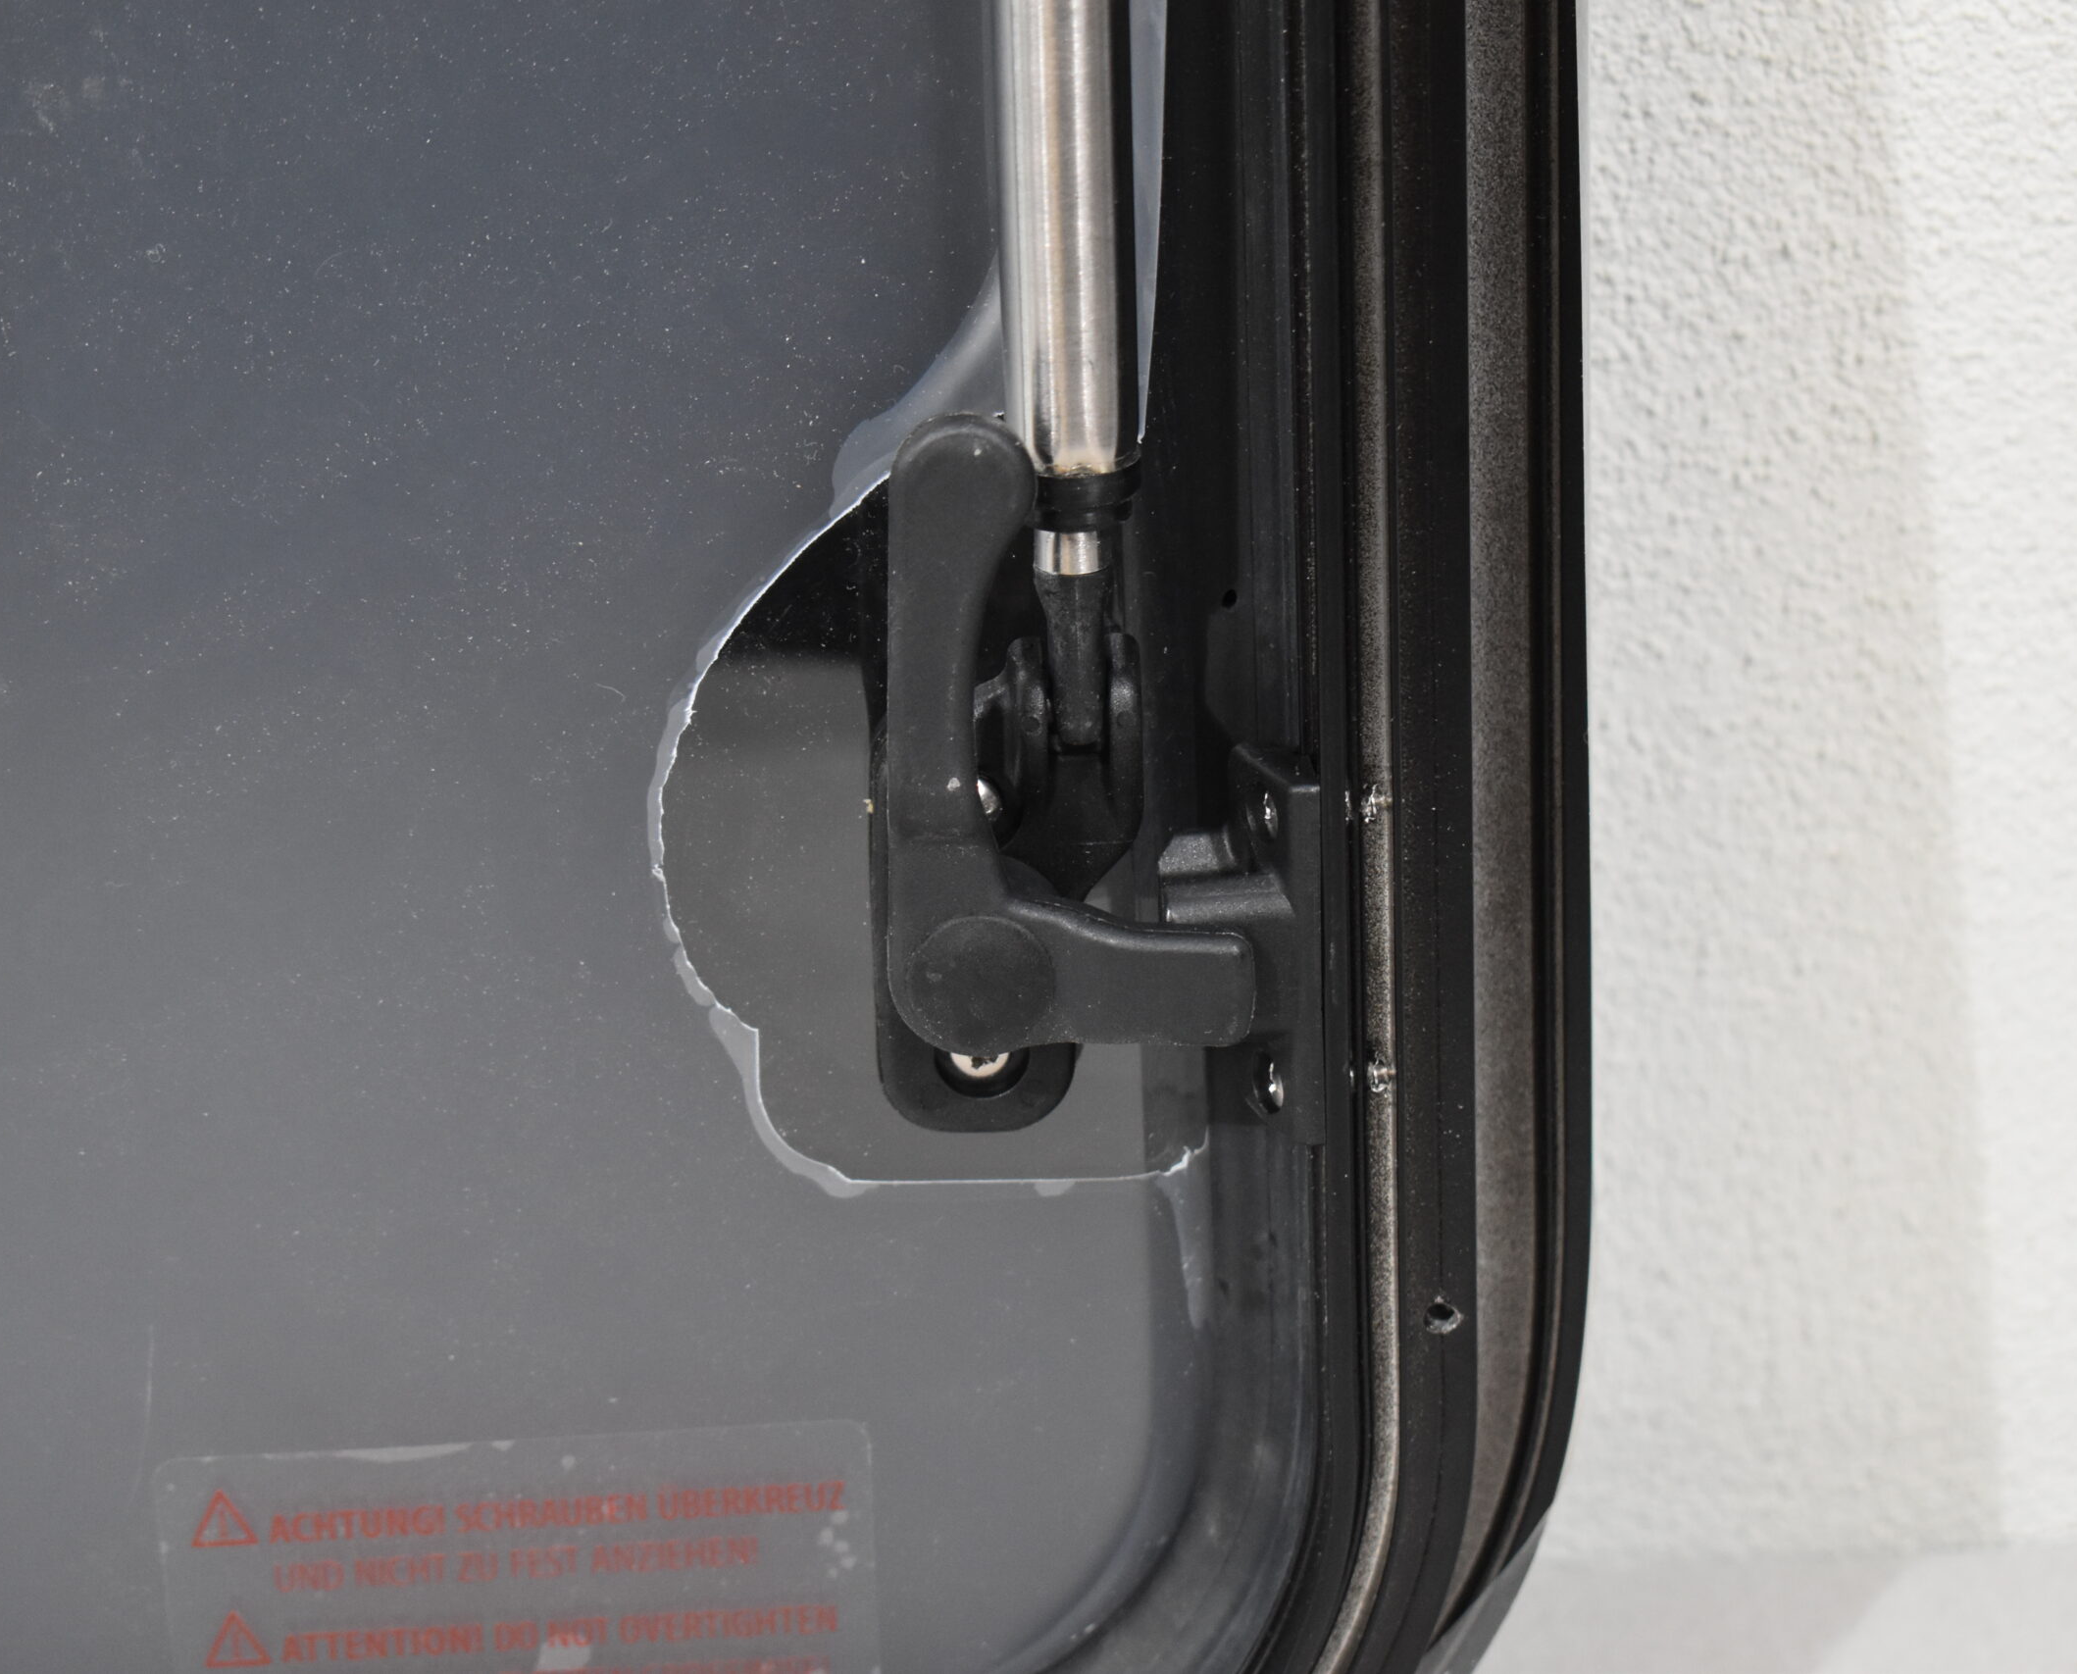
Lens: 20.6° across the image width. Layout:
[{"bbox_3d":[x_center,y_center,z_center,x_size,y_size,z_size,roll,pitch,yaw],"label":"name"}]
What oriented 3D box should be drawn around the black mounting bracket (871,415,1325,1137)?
[{"bbox_3d":[0.007,-0.008,0.730,0.056,0.089,0.042,-1,6,-5],"label":"black mounting bracket"}]

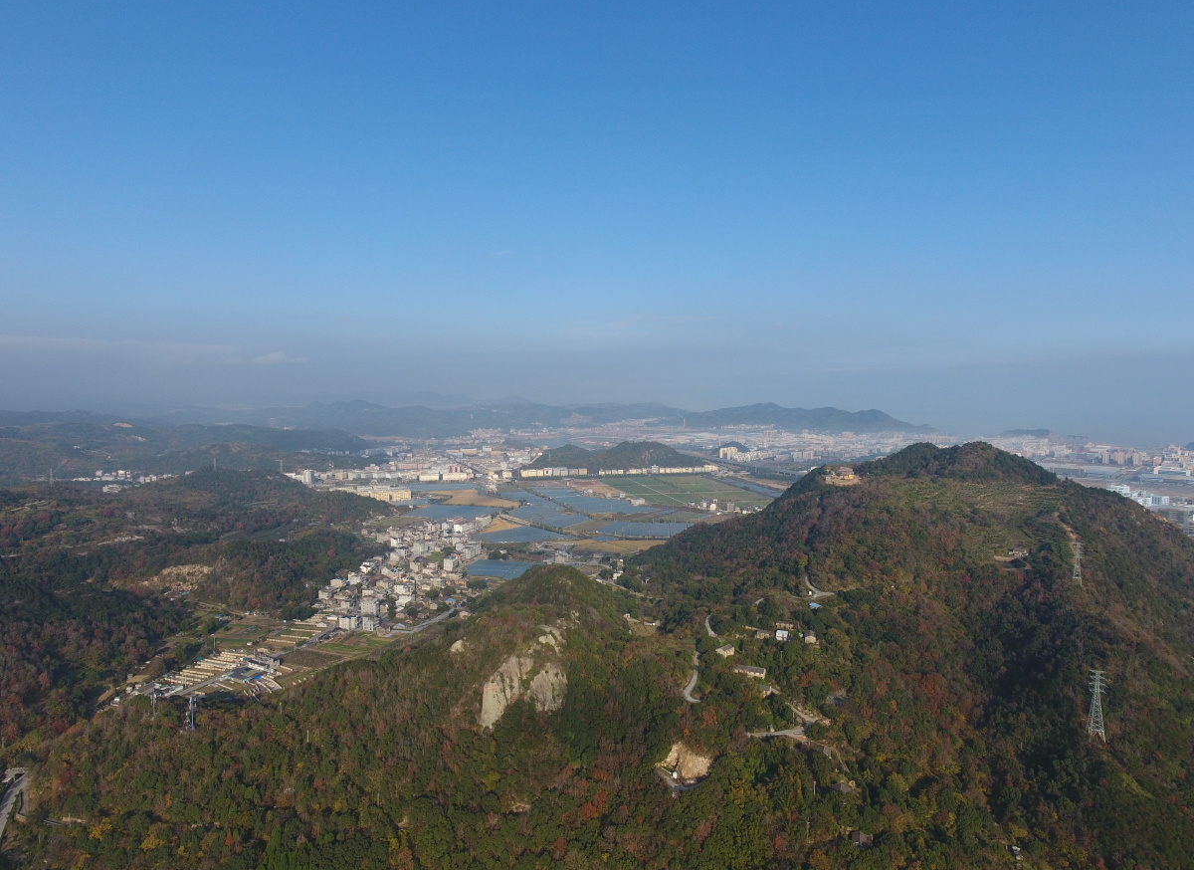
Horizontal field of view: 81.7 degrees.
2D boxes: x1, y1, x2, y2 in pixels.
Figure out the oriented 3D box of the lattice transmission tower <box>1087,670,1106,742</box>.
[{"bbox_3d":[293.888,158.993,405.699,9.600,40.400,7.500,2,2,14],"label":"lattice transmission tower"}]

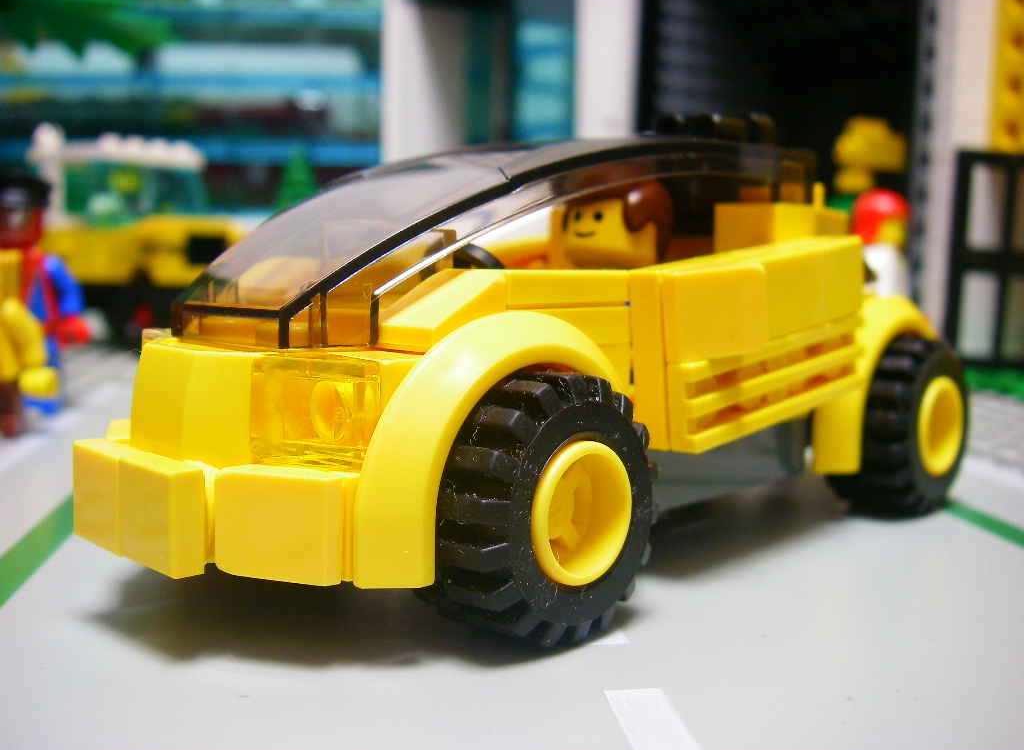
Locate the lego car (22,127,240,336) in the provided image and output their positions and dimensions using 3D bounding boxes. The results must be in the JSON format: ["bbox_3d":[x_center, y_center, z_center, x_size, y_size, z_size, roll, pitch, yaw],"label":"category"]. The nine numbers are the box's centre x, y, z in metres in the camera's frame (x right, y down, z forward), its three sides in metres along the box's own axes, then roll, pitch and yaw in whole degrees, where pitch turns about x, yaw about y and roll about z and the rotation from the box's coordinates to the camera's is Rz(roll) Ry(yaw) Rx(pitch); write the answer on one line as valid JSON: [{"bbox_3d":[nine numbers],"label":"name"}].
[{"bbox_3d":[-0.120,-0.046,0.371,0.074,0.065,0.044,0,7,-12],"label":"lego car"}]

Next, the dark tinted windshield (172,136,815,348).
[{"bbox_3d":[-0.001,-0.015,0.115,0.032,0.020,0.066,7,9,44],"label":"dark tinted windshield"}]

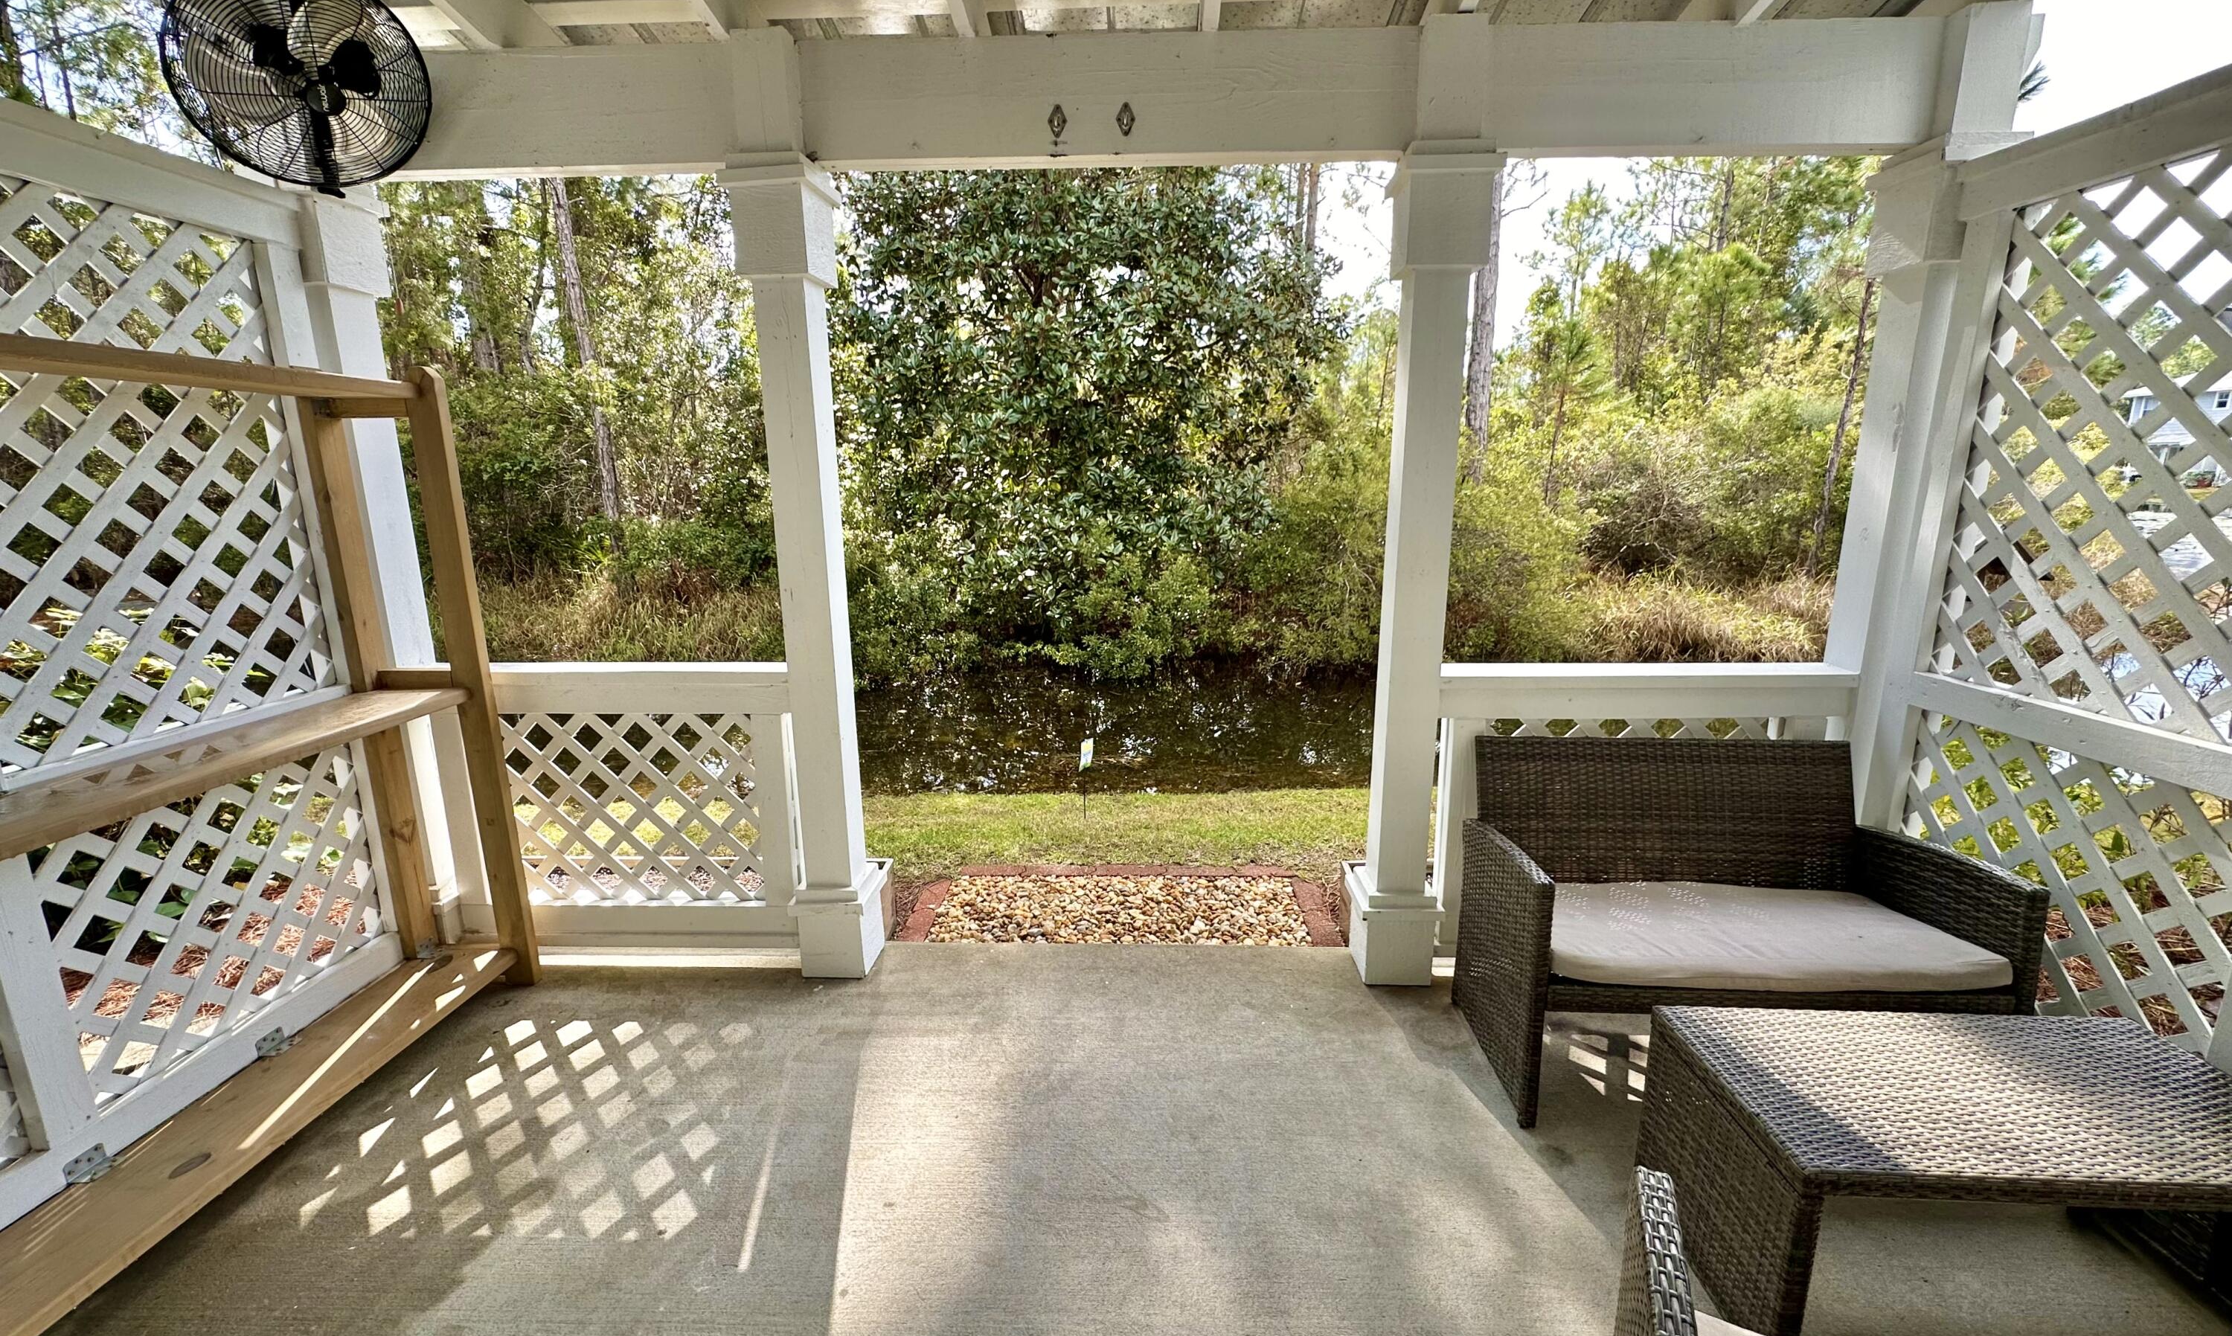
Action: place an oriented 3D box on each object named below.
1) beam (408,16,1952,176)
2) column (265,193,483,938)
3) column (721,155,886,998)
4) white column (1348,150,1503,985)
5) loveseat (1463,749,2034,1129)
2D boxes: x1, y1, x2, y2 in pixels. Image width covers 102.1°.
[{"bbox_3d":[-0.019,-1.448,2.315,4.095,0.277,0.090,0,13,2],"label":"beam"},{"bbox_3d":[-2.126,-0.190,2.622,0.225,2.263,0.225,0,13,2],"label":"column"},{"bbox_3d":[-0.861,-0.190,2.580,0.225,2.263,0.225,0,13,2],"label":"column"},{"bbox_3d":[0.833,-0.189,2.523,0.225,2.263,0.225,0,13,2],"label":"white column"},{"bbox_3d":[1.466,0.631,2.256,1.050,0.770,0.562,0,13,3],"label":"loveseat"}]

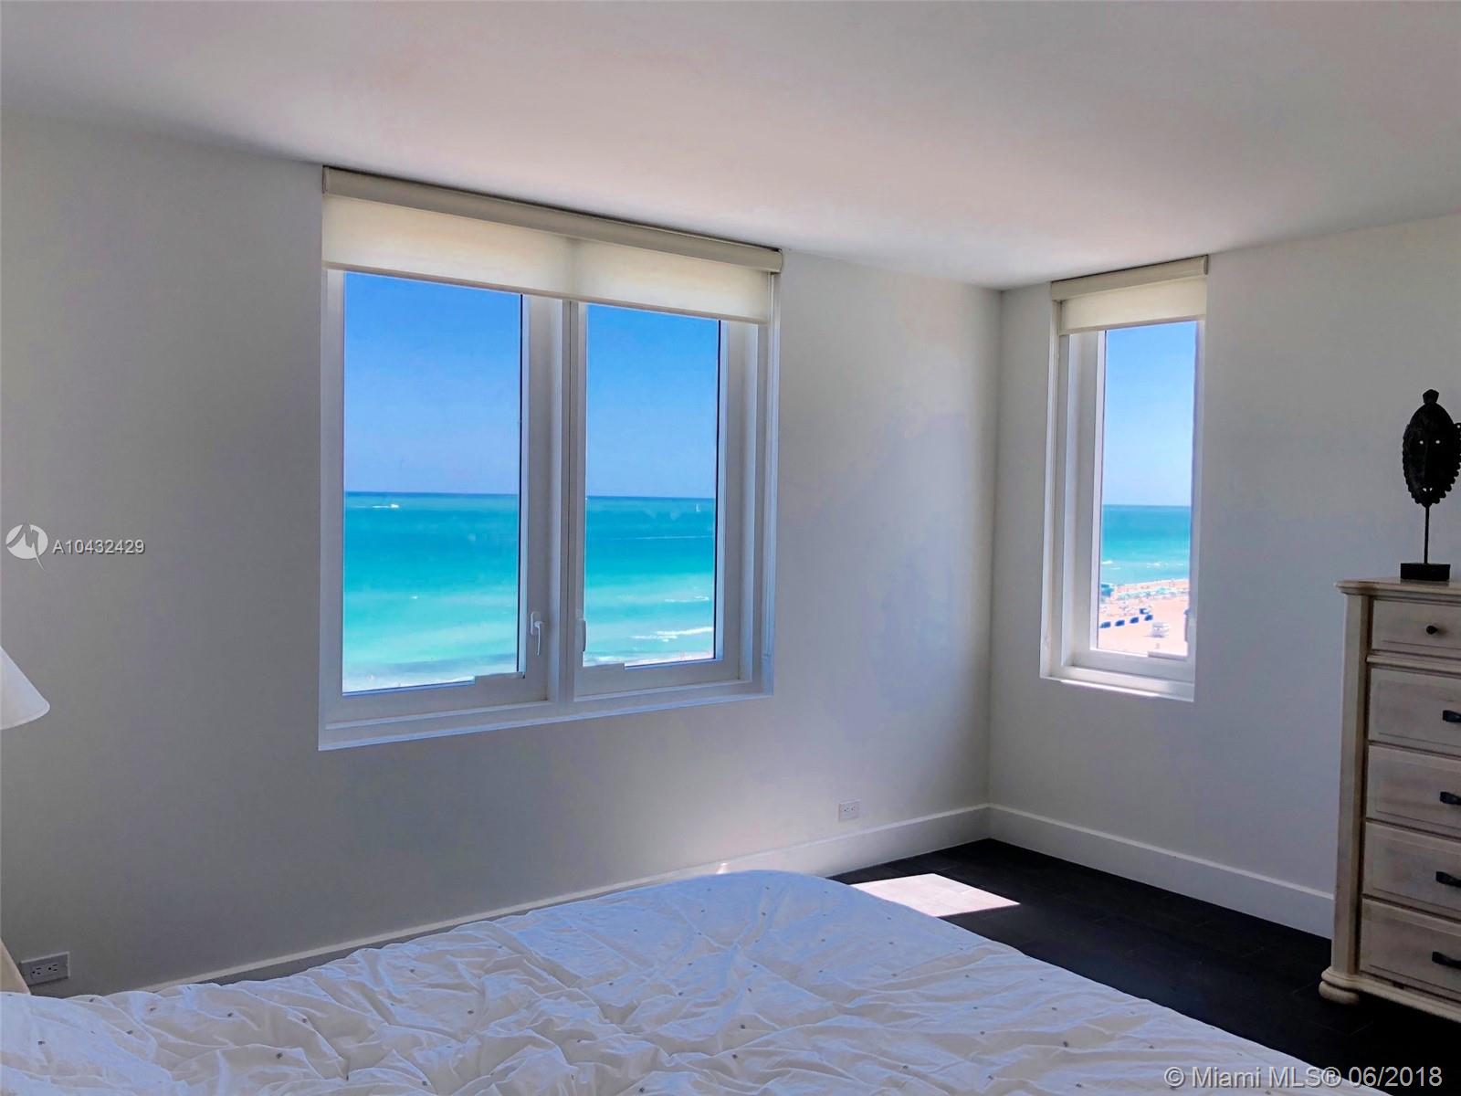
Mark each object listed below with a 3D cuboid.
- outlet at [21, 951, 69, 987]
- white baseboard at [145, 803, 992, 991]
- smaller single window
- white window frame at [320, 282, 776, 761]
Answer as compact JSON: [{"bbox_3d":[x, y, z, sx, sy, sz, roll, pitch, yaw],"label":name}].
[{"bbox_3d":[-1.770,1.093,3.054,0.110,0.067,0.012,-1,3,-38],"label":"outlet"},{"bbox_3d":[-0.221,1.262,4.260,3.559,0.162,0.020,-1,3,-38],"label":"white baseboard"},{"bbox_3d":[1.616,-0.269,4.834,0.130,1.698,0.721,-1,3,-38],"label":"smaller single window"},{"bbox_3d":[-0.538,-0.170,4.008,1.728,1.500,0.120,-1,3,-38],"label":"white window frame"}]

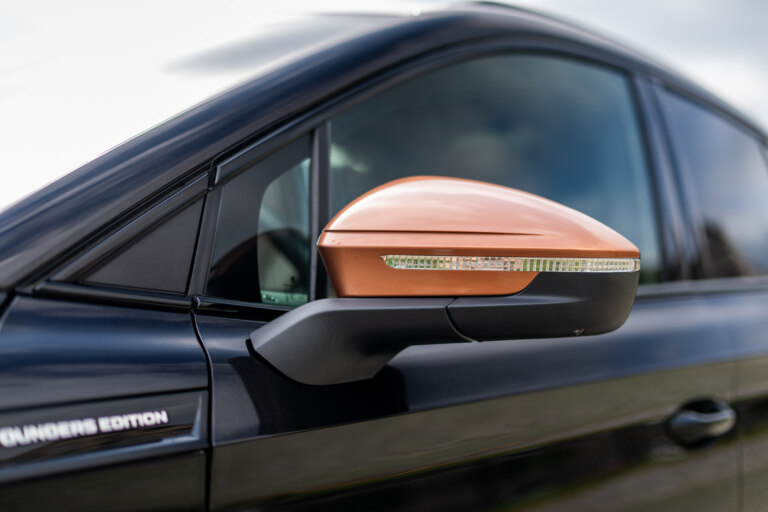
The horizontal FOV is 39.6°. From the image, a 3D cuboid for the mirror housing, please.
[{"bbox_3d":[0.052,0.024,0.925,0.260,0.182,0.210,0,-1,42],"label":"mirror housing"}]

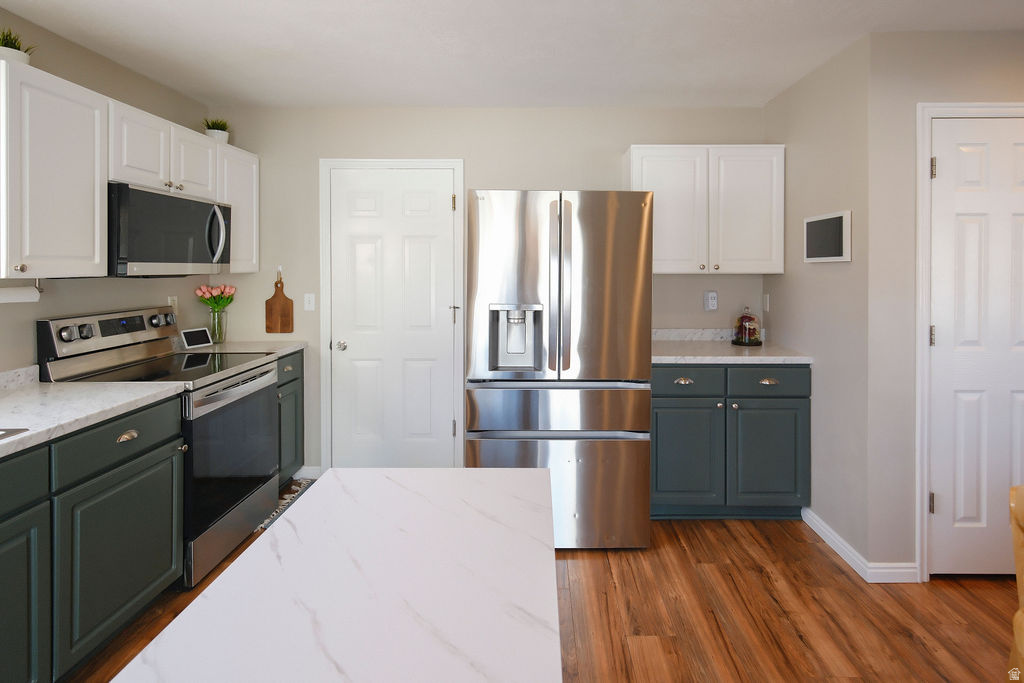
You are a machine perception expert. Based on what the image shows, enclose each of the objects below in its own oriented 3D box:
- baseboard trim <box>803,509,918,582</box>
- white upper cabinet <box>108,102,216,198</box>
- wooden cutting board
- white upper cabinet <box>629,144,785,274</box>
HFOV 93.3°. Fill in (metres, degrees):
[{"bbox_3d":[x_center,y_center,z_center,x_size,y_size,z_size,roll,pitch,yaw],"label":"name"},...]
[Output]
[{"bbox_3d":[1.674,0.962,2.364,0.220,0.100,0.530,0,5,3],"label":"baseboard trim"},{"bbox_3d":[-1.876,-0.916,2.425,0.325,0.370,0.710,0,5,3],"label":"white upper cabinet"},{"bbox_3d":[-1.513,-0.232,3.155,0.183,0.360,0.022,0,5,3],"label":"wooden cutting board"},{"bbox_3d":[1.164,-0.798,3.020,0.914,0.763,0.325,0,5,3],"label":"white upper cabinet"}]

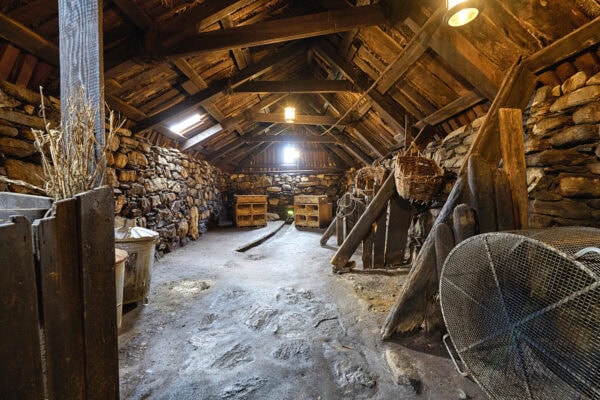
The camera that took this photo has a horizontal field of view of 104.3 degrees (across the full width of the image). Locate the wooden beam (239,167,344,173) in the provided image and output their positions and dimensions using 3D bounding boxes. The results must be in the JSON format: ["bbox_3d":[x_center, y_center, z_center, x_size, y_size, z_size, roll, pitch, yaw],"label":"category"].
[{"bbox_3d":[-0.357,-1.281,9.800,4.500,0.220,0.170,0,0,0],"label":"wooden beam"}]

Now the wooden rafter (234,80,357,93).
[{"bbox_3d":[-0.090,-2.256,4.650,2.500,0.210,0.110,0,0,0],"label":"wooden rafter"}]

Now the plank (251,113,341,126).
[{"bbox_3d":[-0.096,-2.208,6.400,2.600,0.260,0.130,0,0,0],"label":"plank"}]

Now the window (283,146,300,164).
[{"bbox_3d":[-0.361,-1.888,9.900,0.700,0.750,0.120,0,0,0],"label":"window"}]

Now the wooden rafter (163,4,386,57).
[{"bbox_3d":[-0.408,-2.180,3.025,2.950,0.240,0.120,-3,0,7],"label":"wooden rafter"}]

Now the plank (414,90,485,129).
[{"bbox_3d":[2.190,-1.310,3.650,0.050,0.200,1.380,-44,0,0],"label":"plank"}]

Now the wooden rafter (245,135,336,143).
[{"bbox_3d":[-0.324,-2.089,7.950,3.100,0.250,0.140,0,0,0],"label":"wooden rafter"}]

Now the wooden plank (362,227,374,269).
[{"bbox_3d":[0.998,0.678,3.400,0.180,0.660,0.045,0,0,-10],"label":"wooden plank"}]

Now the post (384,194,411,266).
[{"bbox_3d":[1.463,0.458,3.500,0.380,1.100,0.070,0,0,-10],"label":"post"}]

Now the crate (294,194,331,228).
[{"bbox_3d":[0.500,0.420,9.050,1.070,1.150,0.850,0,0,32],"label":"crate"}]

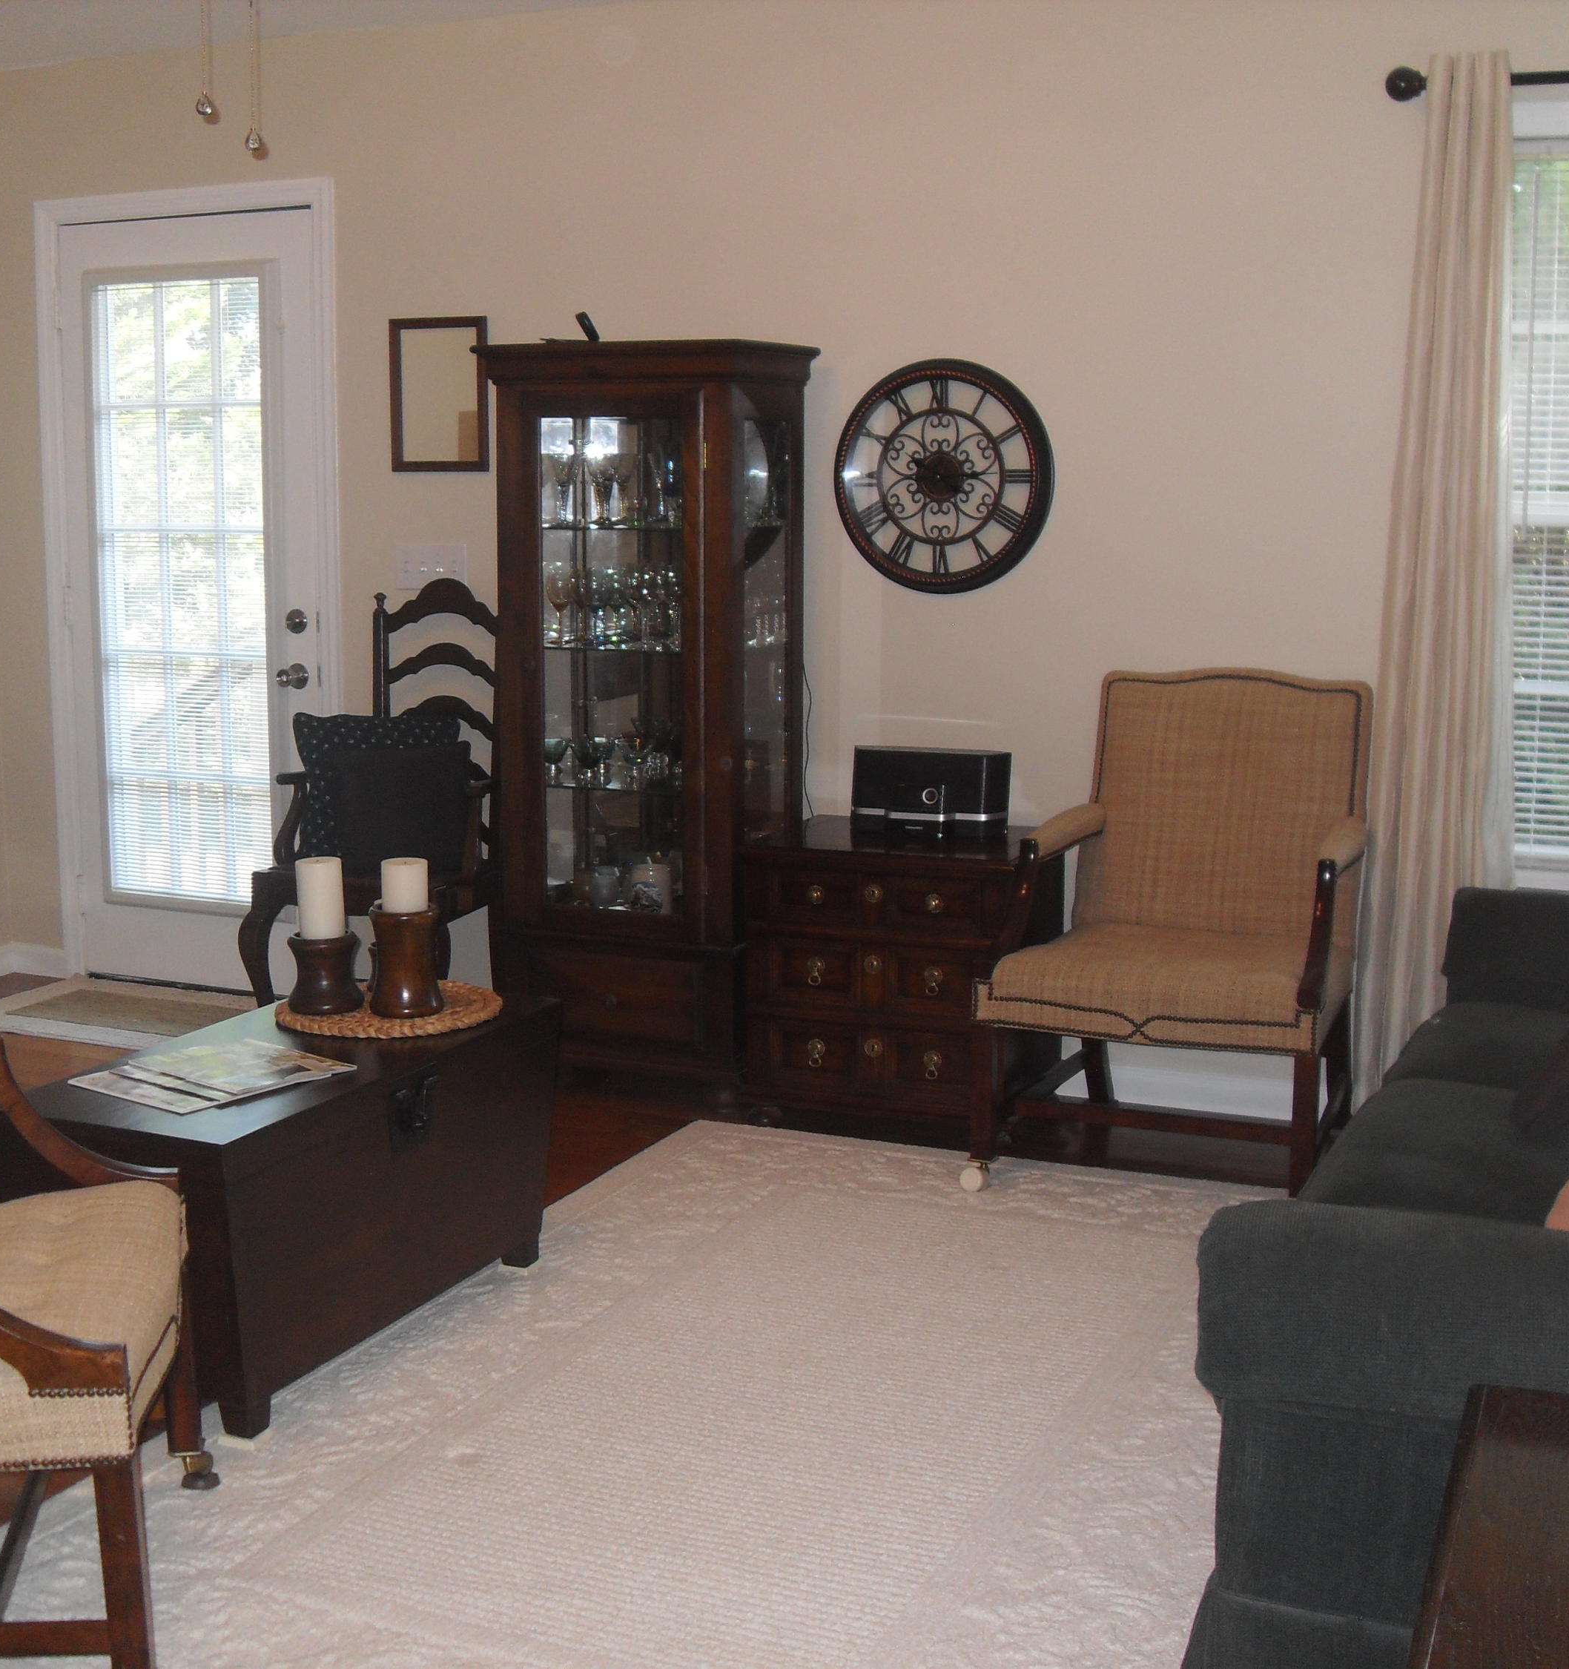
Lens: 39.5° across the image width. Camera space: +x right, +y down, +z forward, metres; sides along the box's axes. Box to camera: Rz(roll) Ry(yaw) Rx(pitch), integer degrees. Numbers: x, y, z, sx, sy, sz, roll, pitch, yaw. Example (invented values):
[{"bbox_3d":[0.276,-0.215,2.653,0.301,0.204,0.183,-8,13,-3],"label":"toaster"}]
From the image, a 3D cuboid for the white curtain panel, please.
[{"bbox_3d":[1.332,-0.459,4.380,0.310,2.185,0.120,4,9,23],"label":"white curtain panel"}]

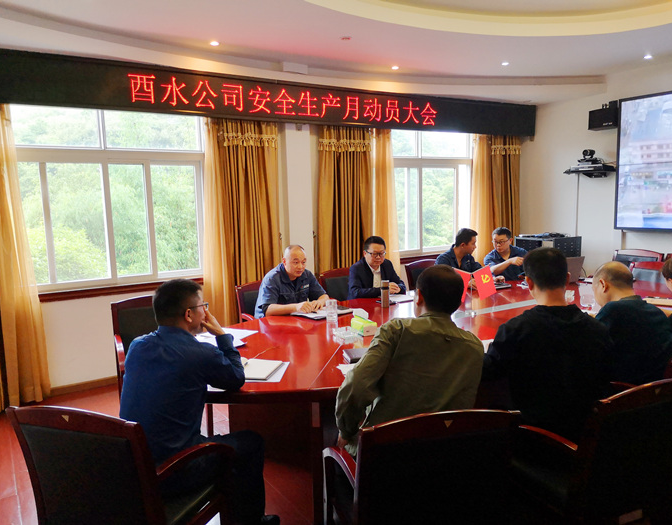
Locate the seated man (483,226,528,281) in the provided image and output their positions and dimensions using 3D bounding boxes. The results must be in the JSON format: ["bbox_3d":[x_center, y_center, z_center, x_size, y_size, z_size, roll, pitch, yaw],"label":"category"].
[{"bbox_3d":[1.704,0.284,5.438,0.550,1.270,0.780,-4,7,-19],"label":"seated man"}]

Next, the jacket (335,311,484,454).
[{"bbox_3d":[0.278,0.520,2.083,0.560,0.620,0.480,-3,7,-12],"label":"jacket"}]

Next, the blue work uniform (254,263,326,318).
[{"bbox_3d":[-0.358,0.281,4.199,0.540,0.600,0.420,-6,8,-33],"label":"blue work uniform"}]

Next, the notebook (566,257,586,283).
[{"bbox_3d":[1.996,0.085,4.938,0.350,0.240,0.290,-5,8,-25],"label":"notebook"}]

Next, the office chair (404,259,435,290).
[{"bbox_3d":[1.077,0.459,5.545,0.600,0.920,0.600,-7,8,-36],"label":"office chair"}]

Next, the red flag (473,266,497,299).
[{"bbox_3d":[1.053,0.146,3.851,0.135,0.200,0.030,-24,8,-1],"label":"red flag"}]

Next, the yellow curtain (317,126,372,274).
[{"bbox_3d":[0.110,-0.304,6.003,0.680,2.380,0.160,-6,8,-33],"label":"yellow curtain"}]

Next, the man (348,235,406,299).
[{"bbox_3d":[0.382,0.394,4.818,0.530,1.260,0.760,-6,8,-30],"label":"man"}]

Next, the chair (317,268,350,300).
[{"bbox_3d":[0.226,0.538,5.078,0.600,0.920,0.600,-7,9,-39],"label":"chair"}]

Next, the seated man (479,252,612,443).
[{"bbox_3d":[0.822,0.630,2.336,0.560,1.360,0.800,-5,7,-24],"label":"seated man"}]

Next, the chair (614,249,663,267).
[{"bbox_3d":[3.297,0.333,6.081,0.600,0.920,0.600,-6,8,-30],"label":"chair"}]

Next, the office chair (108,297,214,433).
[{"bbox_3d":[-1.172,0.725,3.744,0.580,0.950,0.600,-6,8,-32],"label":"office chair"}]

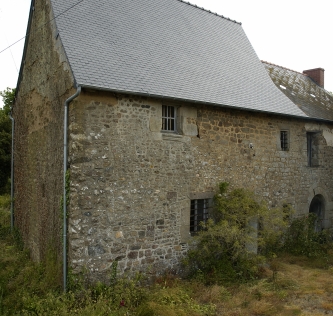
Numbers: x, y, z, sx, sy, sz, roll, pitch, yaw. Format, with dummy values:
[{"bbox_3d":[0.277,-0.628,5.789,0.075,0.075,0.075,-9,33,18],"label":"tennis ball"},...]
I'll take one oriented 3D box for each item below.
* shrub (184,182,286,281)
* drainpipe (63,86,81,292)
[{"bbox_3d":[1.984,1.994,10.565,2.700,2.750,1.600,2,-3,-36],"label":"shrub"},{"bbox_3d":[-2.274,0.742,8.286,0.220,4.730,0.560,2,-3,-36],"label":"drainpipe"}]

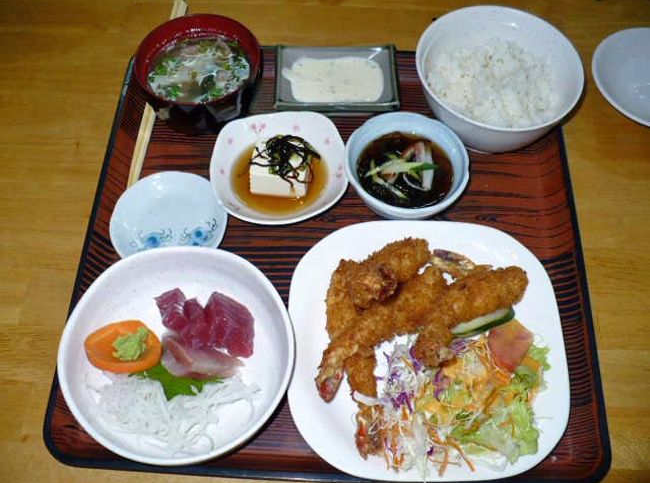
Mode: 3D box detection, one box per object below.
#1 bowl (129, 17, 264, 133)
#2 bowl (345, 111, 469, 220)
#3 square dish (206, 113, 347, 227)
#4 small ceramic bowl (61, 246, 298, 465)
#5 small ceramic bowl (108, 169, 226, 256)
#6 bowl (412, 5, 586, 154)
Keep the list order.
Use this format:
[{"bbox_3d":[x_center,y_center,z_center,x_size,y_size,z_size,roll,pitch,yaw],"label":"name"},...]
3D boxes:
[{"bbox_3d":[-0.114,-0.145,0.646,0.109,0.068,0.109,1,61,-1],"label":"bowl"},{"bbox_3d":[0.070,-0.056,0.612,0.105,0.052,0.105,1,61,-1],"label":"bowl"},{"bbox_3d":[-0.040,-0.058,0.617,0.117,0.039,0.117,-7,62,-6],"label":"square dish"},{"bbox_3d":[-0.109,0.089,0.532,0.172,0.045,0.172,1,61,-1],"label":"small ceramic bowl"},{"bbox_3d":[-0.132,-0.013,0.595,0.101,0.025,0.101,1,61,-1],"label":"small ceramic bowl"},{"bbox_3d":[0.152,-0.136,0.643,0.146,0.077,0.146,3,61,0],"label":"bowl"}]

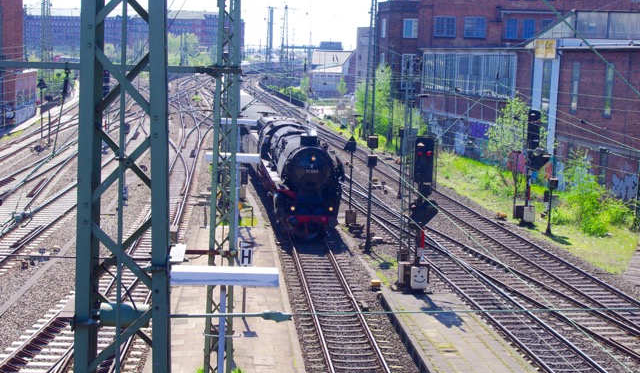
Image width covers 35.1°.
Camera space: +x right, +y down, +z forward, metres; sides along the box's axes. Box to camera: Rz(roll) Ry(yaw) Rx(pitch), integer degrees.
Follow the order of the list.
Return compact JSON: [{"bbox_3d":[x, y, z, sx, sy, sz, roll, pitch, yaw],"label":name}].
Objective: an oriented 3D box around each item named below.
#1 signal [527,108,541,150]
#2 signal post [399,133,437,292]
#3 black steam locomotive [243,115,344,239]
[{"bbox_3d":[10.889,-2.907,51.613,0.580,2.100,0.400,2,8,-1],"label":"signal"},{"bbox_3d":[3.600,0.976,36.347,1.220,5.500,0.800,2,8,-2],"label":"signal post"},{"bbox_3d":[-1.804,-1.269,55.503,3.100,4.550,23.020,1,8,-8],"label":"black steam locomotive"}]

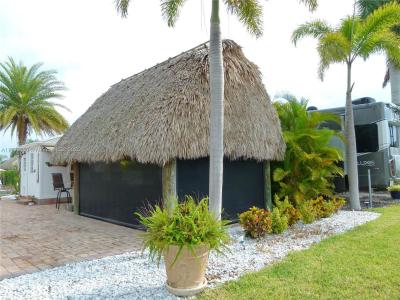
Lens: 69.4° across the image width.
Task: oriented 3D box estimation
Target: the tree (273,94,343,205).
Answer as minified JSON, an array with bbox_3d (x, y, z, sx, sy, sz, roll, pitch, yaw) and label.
[{"bbox_3d":[3.210,0.127,8.708,2.250,3.500,2.100,0,-3,0],"label":"tree"}]

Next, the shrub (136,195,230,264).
[{"bbox_3d":[-0.178,0.880,3.122,1.000,0.720,0.950,0,-3,0],"label":"shrub"}]

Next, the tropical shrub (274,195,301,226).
[{"bbox_3d":[2.053,1.412,6.777,0.620,0.700,0.580,0,-3,0],"label":"tropical shrub"}]

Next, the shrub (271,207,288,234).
[{"bbox_3d":[1.644,1.439,5.974,0.420,0.550,0.420,0,-3,0],"label":"shrub"}]

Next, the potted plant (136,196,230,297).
[{"bbox_3d":[-0.178,1.025,3.114,1.000,1.030,0.950,0,-3,0],"label":"potted plant"}]

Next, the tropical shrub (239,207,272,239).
[{"bbox_3d":[1.096,1.398,5.706,0.660,0.600,0.620,0,-3,0],"label":"tropical shrub"}]

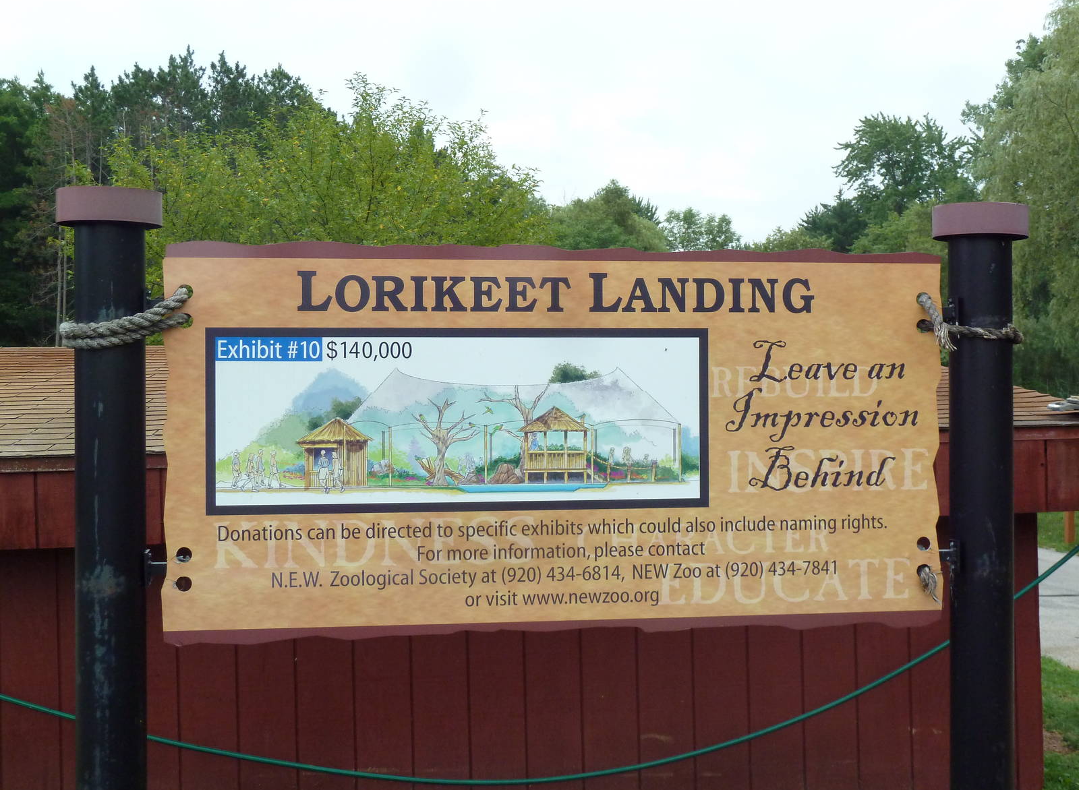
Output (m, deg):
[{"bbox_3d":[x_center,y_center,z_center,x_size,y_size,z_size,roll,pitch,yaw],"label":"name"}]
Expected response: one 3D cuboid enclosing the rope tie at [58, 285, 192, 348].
[{"bbox_3d":[-0.685,-0.128,2.480,0.222,0.110,0.150,-1,1,-8],"label":"rope tie"}]

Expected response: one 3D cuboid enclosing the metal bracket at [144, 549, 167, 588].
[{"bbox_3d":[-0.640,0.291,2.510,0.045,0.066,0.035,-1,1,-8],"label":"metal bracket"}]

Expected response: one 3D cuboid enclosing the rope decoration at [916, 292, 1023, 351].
[{"bbox_3d":[0.780,-0.135,2.710,0.198,0.105,0.145,-1,1,-8],"label":"rope decoration"}]

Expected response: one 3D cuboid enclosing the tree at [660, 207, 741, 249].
[{"bbox_3d":[5.150,-2.740,48.000,2.900,6.600,2.900,-1,1,0],"label":"tree"}]

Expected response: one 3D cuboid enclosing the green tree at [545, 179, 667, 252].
[{"bbox_3d":[1.990,-2.930,45.000,4.200,7.100,4.200,-1,1,0],"label":"green tree"}]

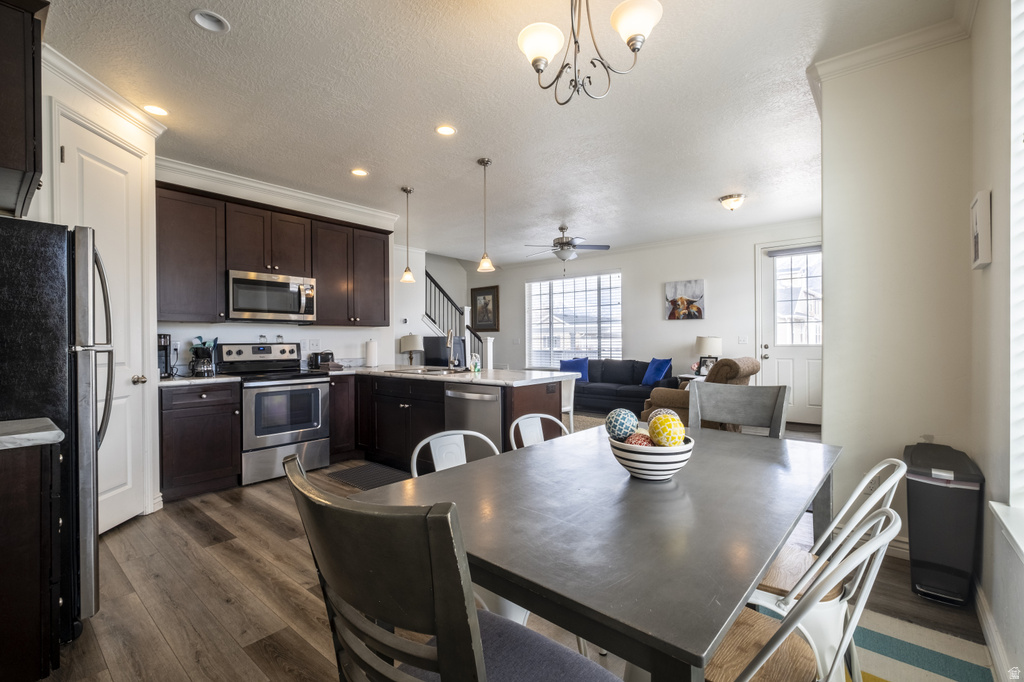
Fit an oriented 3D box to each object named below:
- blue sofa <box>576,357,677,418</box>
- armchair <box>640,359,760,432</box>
[{"bbox_3d":[1.718,0.747,7.250,2.120,0.860,0.900,0,0,43],"label":"blue sofa"},{"bbox_3d":[2.229,0.672,4.995,1.050,1.000,0.950,0,0,39],"label":"armchair"}]

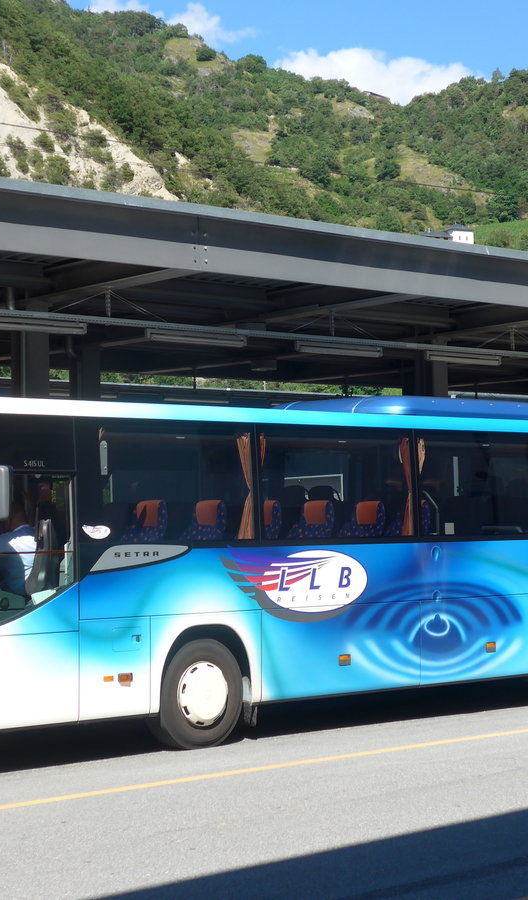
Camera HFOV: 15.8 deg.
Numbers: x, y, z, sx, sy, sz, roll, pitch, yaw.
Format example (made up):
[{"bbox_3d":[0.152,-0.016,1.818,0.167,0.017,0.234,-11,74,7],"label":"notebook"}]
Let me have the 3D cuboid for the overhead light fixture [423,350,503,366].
[{"bbox_3d":[2.772,-1.271,26.535,1.545,0.135,0.110,1,-2,-44],"label":"overhead light fixture"}]

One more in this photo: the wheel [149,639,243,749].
[{"bbox_3d":[-0.666,2.195,17.188,1.000,1.000,0.300,1,-2,-44],"label":"wheel"}]

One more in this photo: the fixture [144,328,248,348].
[{"bbox_3d":[-0.815,-1.345,23.046,1.545,0.135,0.110,1,-2,-44],"label":"fixture"}]

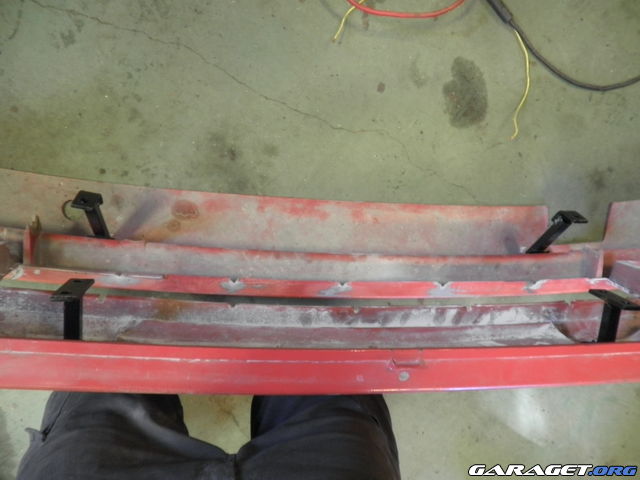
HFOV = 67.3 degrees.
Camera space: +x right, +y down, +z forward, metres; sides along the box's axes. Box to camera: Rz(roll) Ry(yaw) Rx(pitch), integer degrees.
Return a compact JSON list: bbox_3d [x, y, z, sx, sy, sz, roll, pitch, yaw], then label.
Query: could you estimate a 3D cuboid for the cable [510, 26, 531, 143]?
[{"bbox_3d":[0.509,-0.400,1.220,0.045,0.010,0.370,14,59,1],"label":"cable"}]

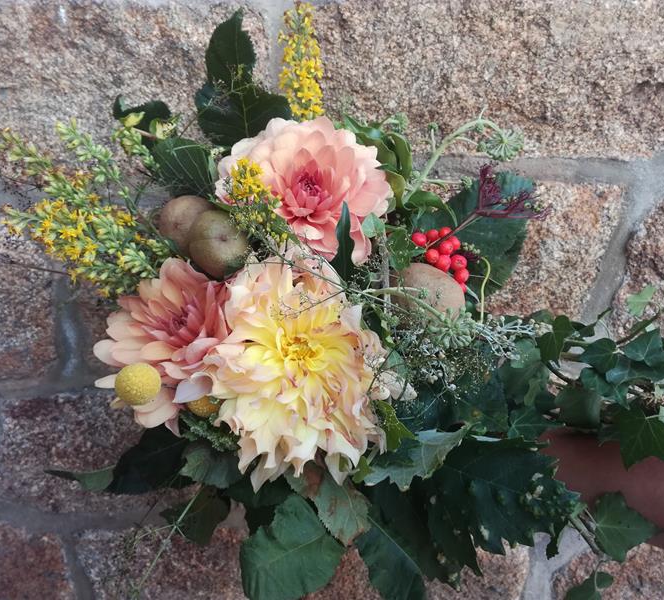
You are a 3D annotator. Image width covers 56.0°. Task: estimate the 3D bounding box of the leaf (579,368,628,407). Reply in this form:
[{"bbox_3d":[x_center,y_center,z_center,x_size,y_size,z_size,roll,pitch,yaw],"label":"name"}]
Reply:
[{"bbox_3d":[0.211,0.068,0.485,0.045,0.028,0.013,31,-16,6],"label":"leaf"}]

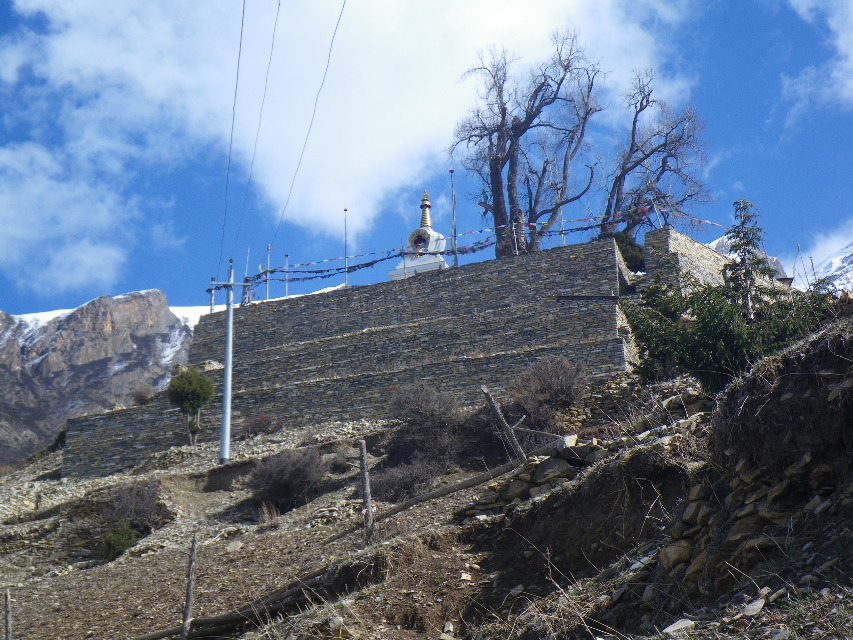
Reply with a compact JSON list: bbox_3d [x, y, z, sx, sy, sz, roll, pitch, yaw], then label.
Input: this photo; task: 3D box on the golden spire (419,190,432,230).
[{"bbox_3d":[-0.039,-4.339,60.000,0.520,1.550,0.520,0,-13,0],"label":"golden spire"}]

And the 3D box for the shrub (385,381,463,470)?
[{"bbox_3d":[-0.091,3.211,46.500,2.350,2.500,2.250,0,-13,0],"label":"shrub"}]

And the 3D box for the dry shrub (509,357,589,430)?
[{"bbox_3d":[3.713,2.237,46.500,2.400,2.100,2.250,0,-13,0],"label":"dry shrub"}]

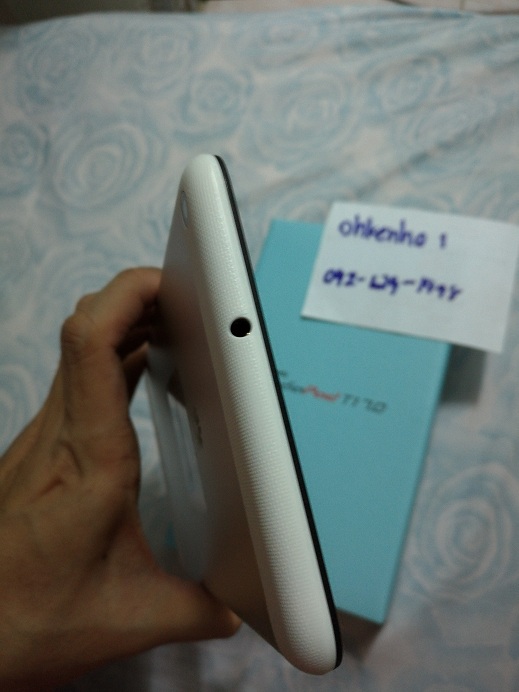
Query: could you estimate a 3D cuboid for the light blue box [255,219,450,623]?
[{"bbox_3d":[0.040,0.034,0.320,0.120,0.046,0.202,13,77,18],"label":"light blue box"}]

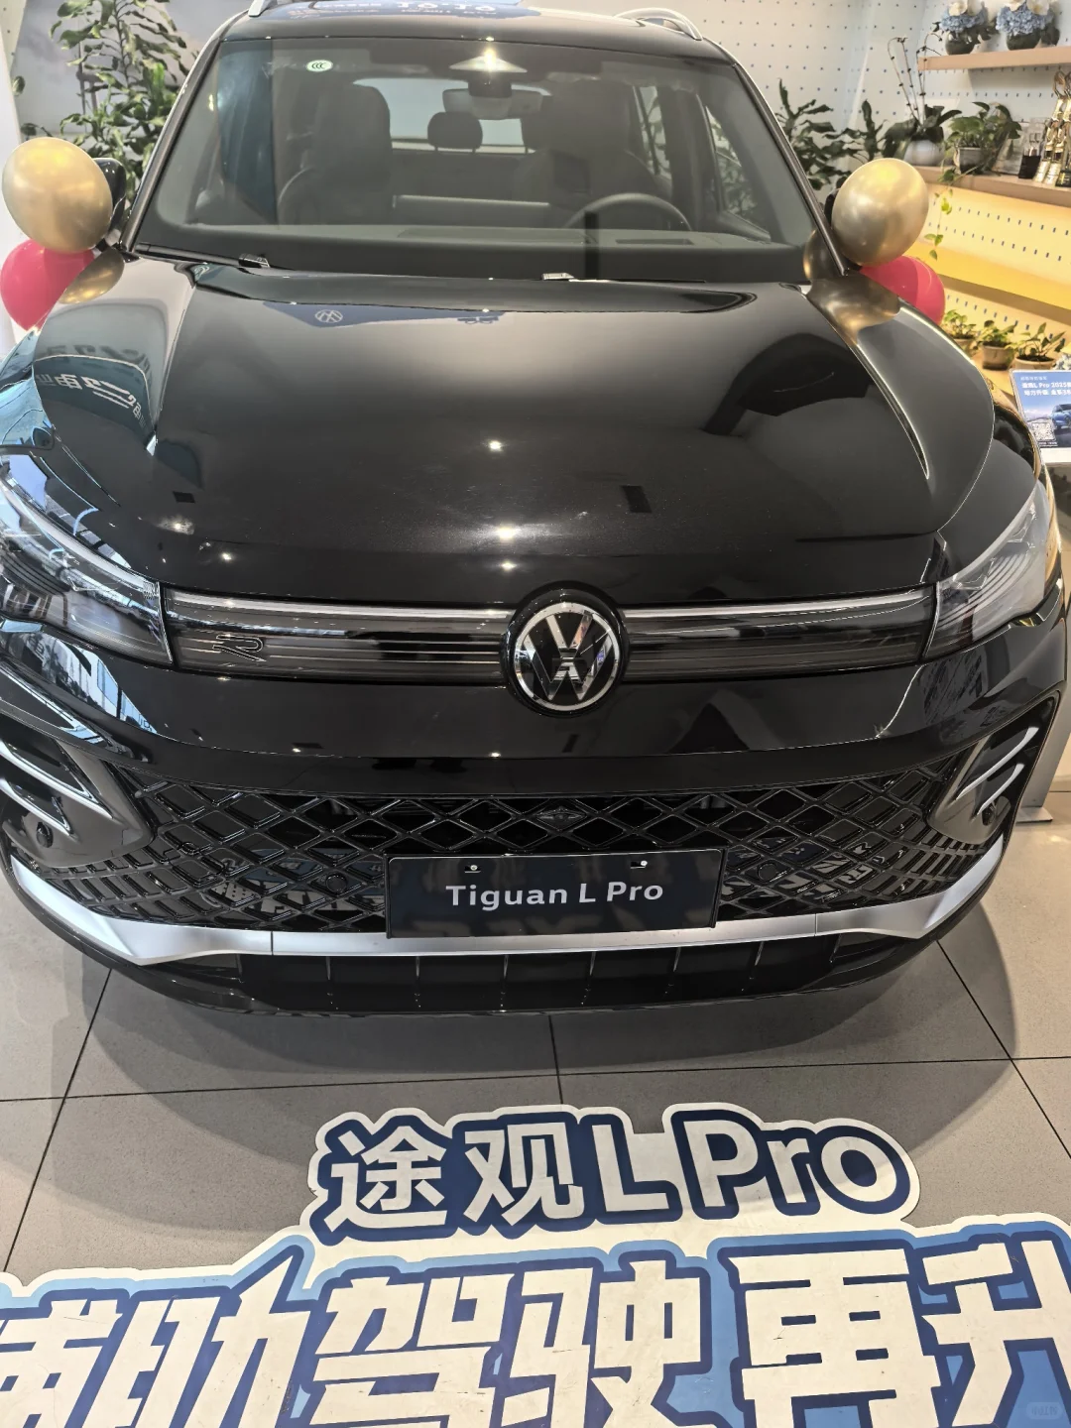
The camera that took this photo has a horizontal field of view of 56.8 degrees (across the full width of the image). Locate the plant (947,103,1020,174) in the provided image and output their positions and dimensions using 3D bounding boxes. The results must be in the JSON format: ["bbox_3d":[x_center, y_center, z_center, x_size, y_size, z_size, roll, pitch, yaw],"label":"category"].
[{"bbox_3d":[1.916,-2.469,4.235,0.311,0.245,0.260,-1,31,-6],"label":"plant"}]

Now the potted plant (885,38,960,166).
[{"bbox_3d":[1.787,-2.832,4.578,0.345,0.500,0.280,-1,31,-6],"label":"potted plant"}]

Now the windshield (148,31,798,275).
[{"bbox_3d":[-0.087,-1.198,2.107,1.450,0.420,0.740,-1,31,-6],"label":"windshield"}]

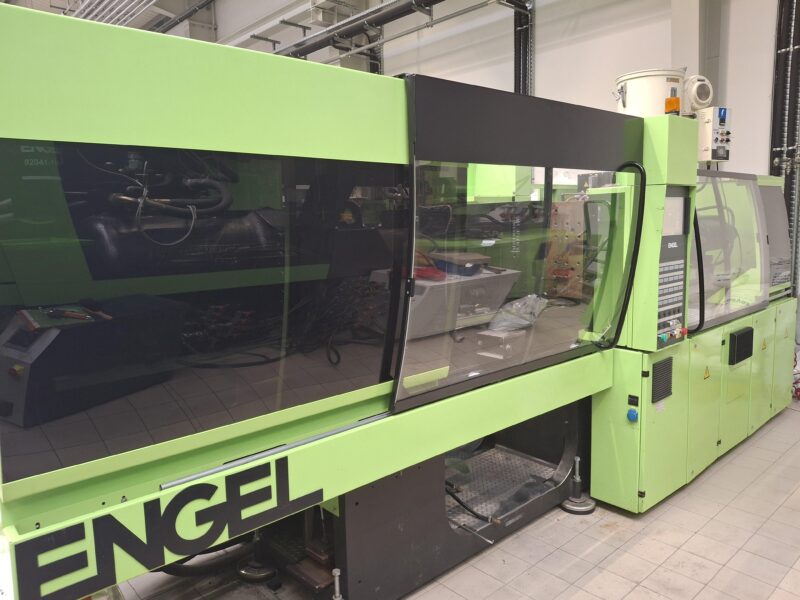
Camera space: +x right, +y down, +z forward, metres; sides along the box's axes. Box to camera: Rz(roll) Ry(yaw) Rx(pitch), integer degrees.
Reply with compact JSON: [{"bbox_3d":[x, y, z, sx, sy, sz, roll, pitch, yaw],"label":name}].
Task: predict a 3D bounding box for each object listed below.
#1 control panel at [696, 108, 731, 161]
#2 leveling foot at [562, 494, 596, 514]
[{"bbox_3d":[2.225,-1.164,4.100,0.173,0.367,0.135,-5,8,-22],"label":"control panel"},{"bbox_3d":[0.979,1.105,3.169,0.186,0.060,0.186,-2,8,0],"label":"leveling foot"}]

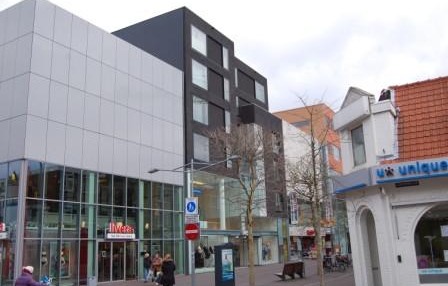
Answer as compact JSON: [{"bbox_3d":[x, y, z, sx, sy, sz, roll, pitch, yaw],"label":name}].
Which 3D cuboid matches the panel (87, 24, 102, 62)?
[{"bbox_3d":[-7.847,-6.068,27.240,0.100,2.221,1.191,-9,-15,30],"label":"panel"}]

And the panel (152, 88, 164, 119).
[{"bbox_3d":[-5.102,-3.083,34.231,0.100,2.425,1.280,-10,-16,30],"label":"panel"}]

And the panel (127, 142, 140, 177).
[{"bbox_3d":[-6.284,1.194,30.951,0.100,2.517,1.280,-10,-16,30],"label":"panel"}]

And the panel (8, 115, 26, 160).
[{"bbox_3d":[-11.208,-0.229,24.411,1.396,2.454,0.100,-10,-16,30],"label":"panel"}]

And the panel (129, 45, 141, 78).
[{"bbox_3d":[-6.516,-5.873,32.660,0.100,2.347,1.280,-10,-16,30],"label":"panel"}]

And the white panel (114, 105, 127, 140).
[{"bbox_3d":[-7.417,-1.523,32.168,0.070,2.522,1.323,-10,-16,30],"label":"white panel"}]

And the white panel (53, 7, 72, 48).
[{"bbox_3d":[-10.412,-7.448,28.866,0.070,2.443,1.323,-10,-16,30],"label":"white panel"}]

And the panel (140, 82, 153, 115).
[{"bbox_3d":[-5.758,-3.324,33.247,0.100,2.454,1.280,-10,-16,30],"label":"panel"}]

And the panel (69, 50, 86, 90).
[{"bbox_3d":[-9.620,-4.753,29.397,0.070,2.522,1.323,-10,-16,30],"label":"panel"}]

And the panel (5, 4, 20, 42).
[{"bbox_3d":[-11.645,-6.556,24.716,1.130,2.221,0.100,-9,-15,29],"label":"panel"}]

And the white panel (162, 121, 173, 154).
[{"bbox_3d":[-4.335,-0.470,34.798,0.100,2.454,1.280,-10,-16,30],"label":"white panel"}]

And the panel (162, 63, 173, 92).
[{"bbox_3d":[-4.510,-5.165,35.858,0.100,2.347,1.280,-10,-16,30],"label":"panel"}]

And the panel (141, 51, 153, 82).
[{"bbox_3d":[-6.184,-5.962,35.614,0.070,2.443,1.323,-10,-16,30],"label":"panel"}]

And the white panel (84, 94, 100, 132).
[{"bbox_3d":[-8.366,-1.881,28.415,0.100,2.454,1.280,-10,-16,30],"label":"white panel"}]

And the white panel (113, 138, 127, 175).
[{"bbox_3d":[-6.952,0.958,29.885,0.100,2.517,1.280,-10,-16,30],"label":"white panel"}]

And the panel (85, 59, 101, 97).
[{"bbox_3d":[-8.445,-4.265,28.992,0.100,2.454,1.280,-10,-16,30],"label":"panel"}]

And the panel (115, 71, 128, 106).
[{"bbox_3d":[-7.102,-3.794,31.120,0.100,2.454,1.280,-10,-16,30],"label":"panel"}]

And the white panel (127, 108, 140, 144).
[{"bbox_3d":[-6.362,-1.203,31.531,0.100,2.417,1.280,-10,-16,30],"label":"white panel"}]

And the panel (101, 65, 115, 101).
[{"bbox_3d":[-7.774,-4.029,30.056,0.100,2.454,1.280,-10,-16,30],"label":"panel"}]

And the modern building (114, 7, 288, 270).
[{"bbox_3d":[-2.603,1.042,42.301,11.574,20.902,15.000,-9,-15,30],"label":"modern building"}]

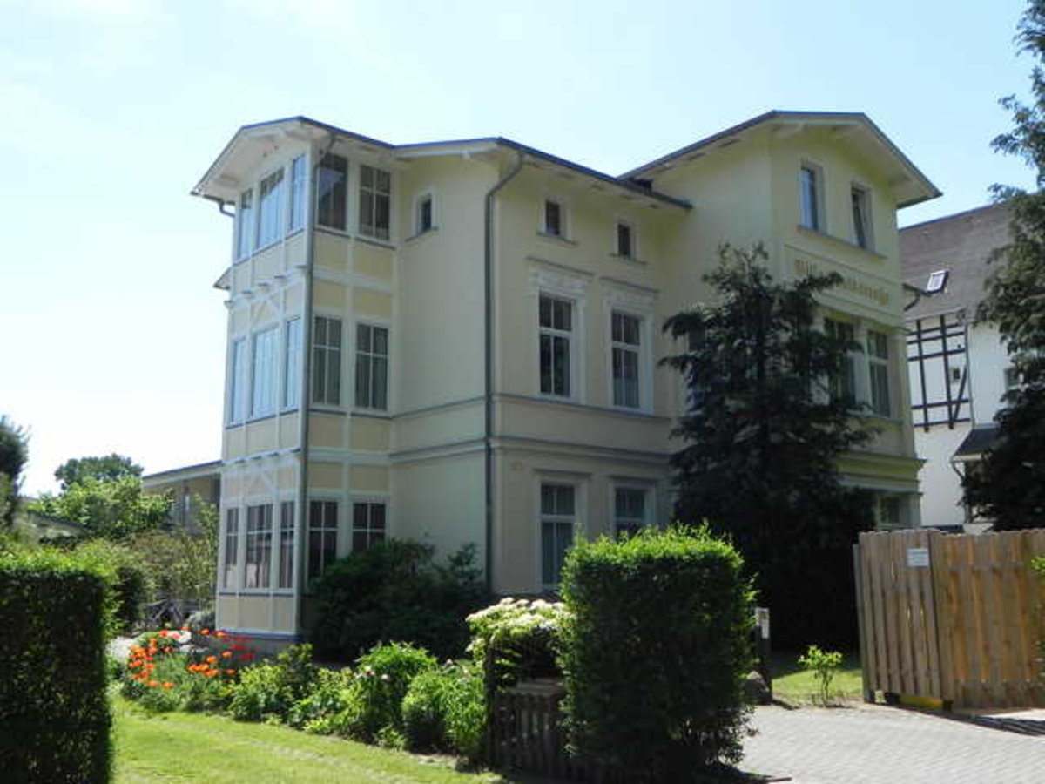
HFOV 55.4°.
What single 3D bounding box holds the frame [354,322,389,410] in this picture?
[{"bbox_3d":[-3.142,-0.525,20.690,0.799,1.738,0.100,8,-13,-41],"label":"frame"}]

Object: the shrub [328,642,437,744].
[{"bbox_3d":[-1.391,2.956,9.975,1.090,0.892,0.850,1,-10,-8],"label":"shrub"}]

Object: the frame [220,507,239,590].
[{"bbox_3d":[-6.262,3.350,21.348,0.100,1.710,0.714,8,-13,-41],"label":"frame"}]

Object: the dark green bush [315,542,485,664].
[{"bbox_3d":[-2.319,3.844,18.301,1.793,2.168,3.169,8,-13,-41],"label":"dark green bush"}]

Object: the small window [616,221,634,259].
[{"bbox_3d":[2.099,-3.110,20.497,0.458,0.749,0.125,8,-13,-40],"label":"small window"}]

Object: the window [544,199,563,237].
[{"bbox_3d":[0.614,-3.449,19.793,0.450,0.720,0.120,8,-14,-40],"label":"window"}]

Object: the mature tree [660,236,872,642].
[{"bbox_3d":[3.912,1.078,16.821,3.400,6.864,3.300,-1,-10,0],"label":"mature tree"}]

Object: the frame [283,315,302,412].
[{"bbox_3d":[-4.638,-0.566,20.133,0.100,1.799,0.632,8,-13,-41],"label":"frame"}]

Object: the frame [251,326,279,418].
[{"bbox_3d":[-5.294,-0.394,20.487,0.100,1.782,1.024,8,-14,-40],"label":"frame"}]

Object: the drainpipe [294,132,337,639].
[{"bbox_3d":[-3.961,-0.146,19.161,0.120,9.928,0.853,8,-13,-41],"label":"drainpipe"}]

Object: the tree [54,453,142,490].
[{"bbox_3d":[-22.709,7.198,52.930,5.600,7.904,5.600,4,-11,-23],"label":"tree"}]

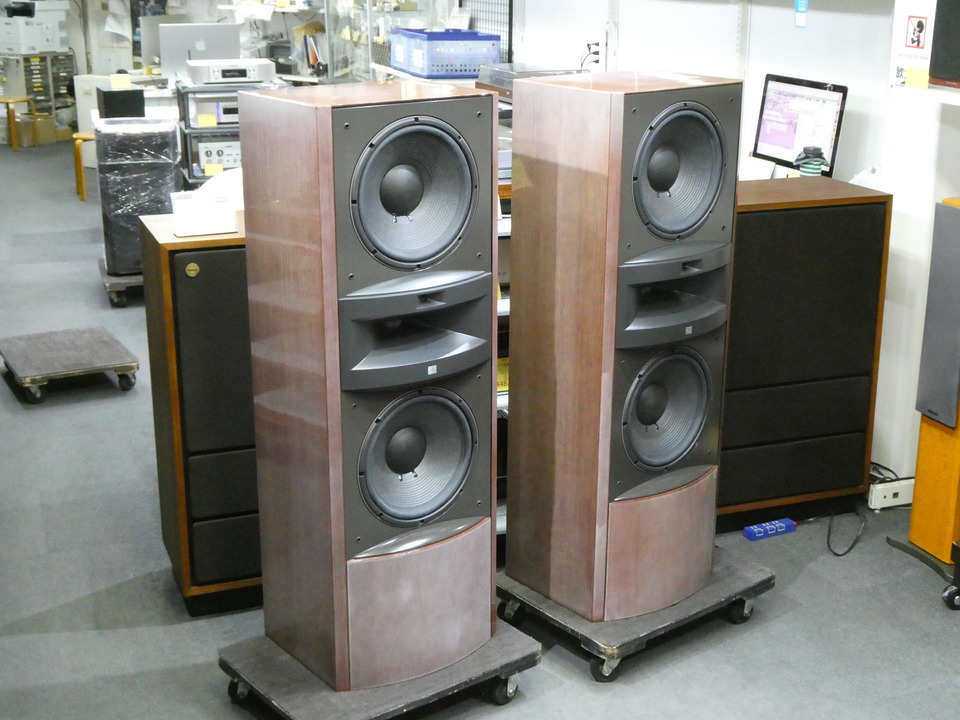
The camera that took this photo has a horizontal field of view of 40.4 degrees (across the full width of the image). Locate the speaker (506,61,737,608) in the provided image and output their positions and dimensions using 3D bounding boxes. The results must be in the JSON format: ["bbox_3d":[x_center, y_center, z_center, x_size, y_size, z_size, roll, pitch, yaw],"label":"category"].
[{"bbox_3d":[0.357,-0.039,3.127,0.430,1.233,0.376,-14,22,-38],"label":"speaker"}]

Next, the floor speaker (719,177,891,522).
[{"bbox_3d":[0.811,-0.018,3.924,0.655,0.986,0.365,-6,18,-19],"label":"floor speaker"}]

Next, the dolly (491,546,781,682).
[{"bbox_3d":[0.390,0.612,3.326,0.605,0.129,0.454,-13,22,-37],"label":"dolly"}]

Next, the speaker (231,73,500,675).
[{"bbox_3d":[-0.210,0.053,2.822,0.430,1.233,0.376,-13,21,-36],"label":"speaker"}]

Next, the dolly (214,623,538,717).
[{"bbox_3d":[-0.226,0.717,2.977,0.605,0.129,0.454,-13,22,-37],"label":"dolly"}]

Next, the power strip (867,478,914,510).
[{"bbox_3d":[1.319,0.412,4.077,0.242,0.076,0.045,-6,18,-19],"label":"power strip"}]

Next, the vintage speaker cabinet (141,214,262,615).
[{"bbox_3d":[-0.513,0.115,3.473,0.655,0.986,0.365,-7,18,-21],"label":"vintage speaker cabinet"}]

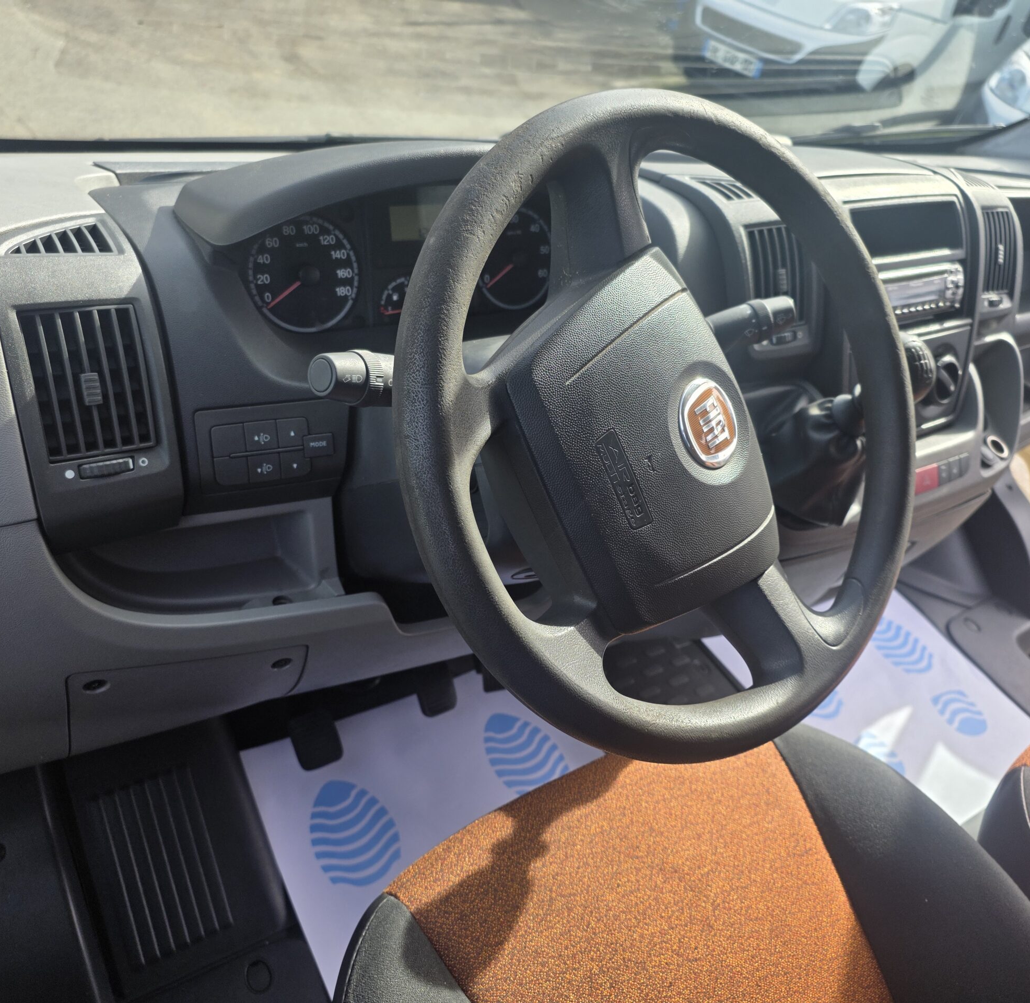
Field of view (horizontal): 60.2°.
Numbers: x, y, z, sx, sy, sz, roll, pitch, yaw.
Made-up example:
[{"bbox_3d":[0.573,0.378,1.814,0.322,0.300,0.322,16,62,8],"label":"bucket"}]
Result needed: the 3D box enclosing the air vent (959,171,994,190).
[{"bbox_3d":[0.553,-0.382,1.060,0.050,0.011,0.042,-14,71,-32],"label":"air vent"}]

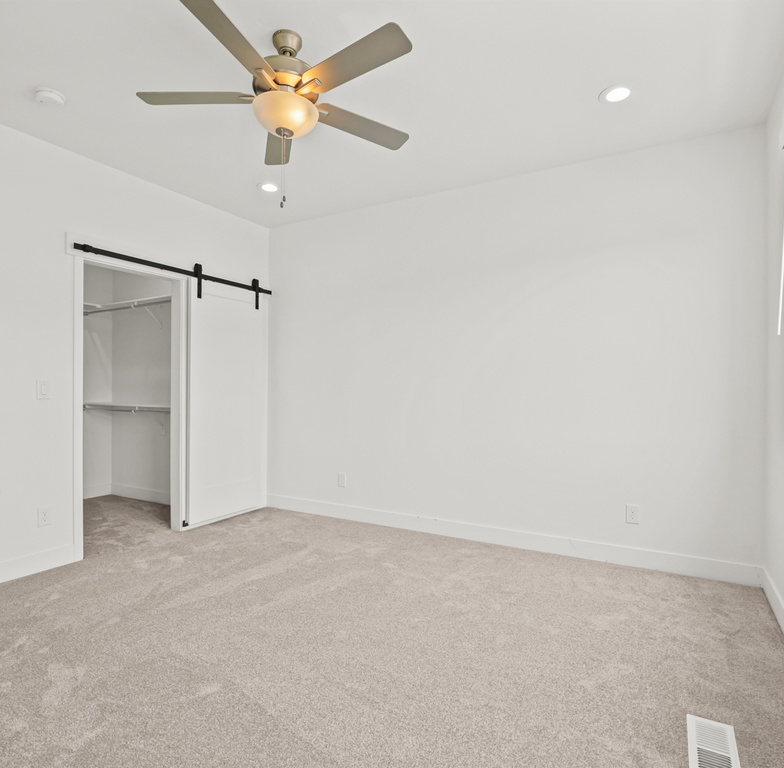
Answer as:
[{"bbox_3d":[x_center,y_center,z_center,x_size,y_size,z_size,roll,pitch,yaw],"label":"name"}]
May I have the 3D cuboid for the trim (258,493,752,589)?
[{"bbox_3d":[0.488,1.149,3.762,3.948,0.121,0.016,0,0,29],"label":"trim"}]

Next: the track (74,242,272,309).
[{"bbox_3d":[-1.660,-0.857,3.925,0.069,0.293,1.798,0,0,31],"label":"track"}]

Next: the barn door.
[{"bbox_3d":[-1.451,0.165,4.271,0.038,2.055,0.869,0,0,31],"label":"barn door"}]

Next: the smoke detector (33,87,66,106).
[{"bbox_3d":[-1.857,-1.548,2.571,0.143,0.045,0.143,0,0,31],"label":"smoke detector"}]

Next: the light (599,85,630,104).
[{"bbox_3d":[1.225,-1.555,2.565,0.180,0.018,0.180,0,0,31],"label":"light"}]

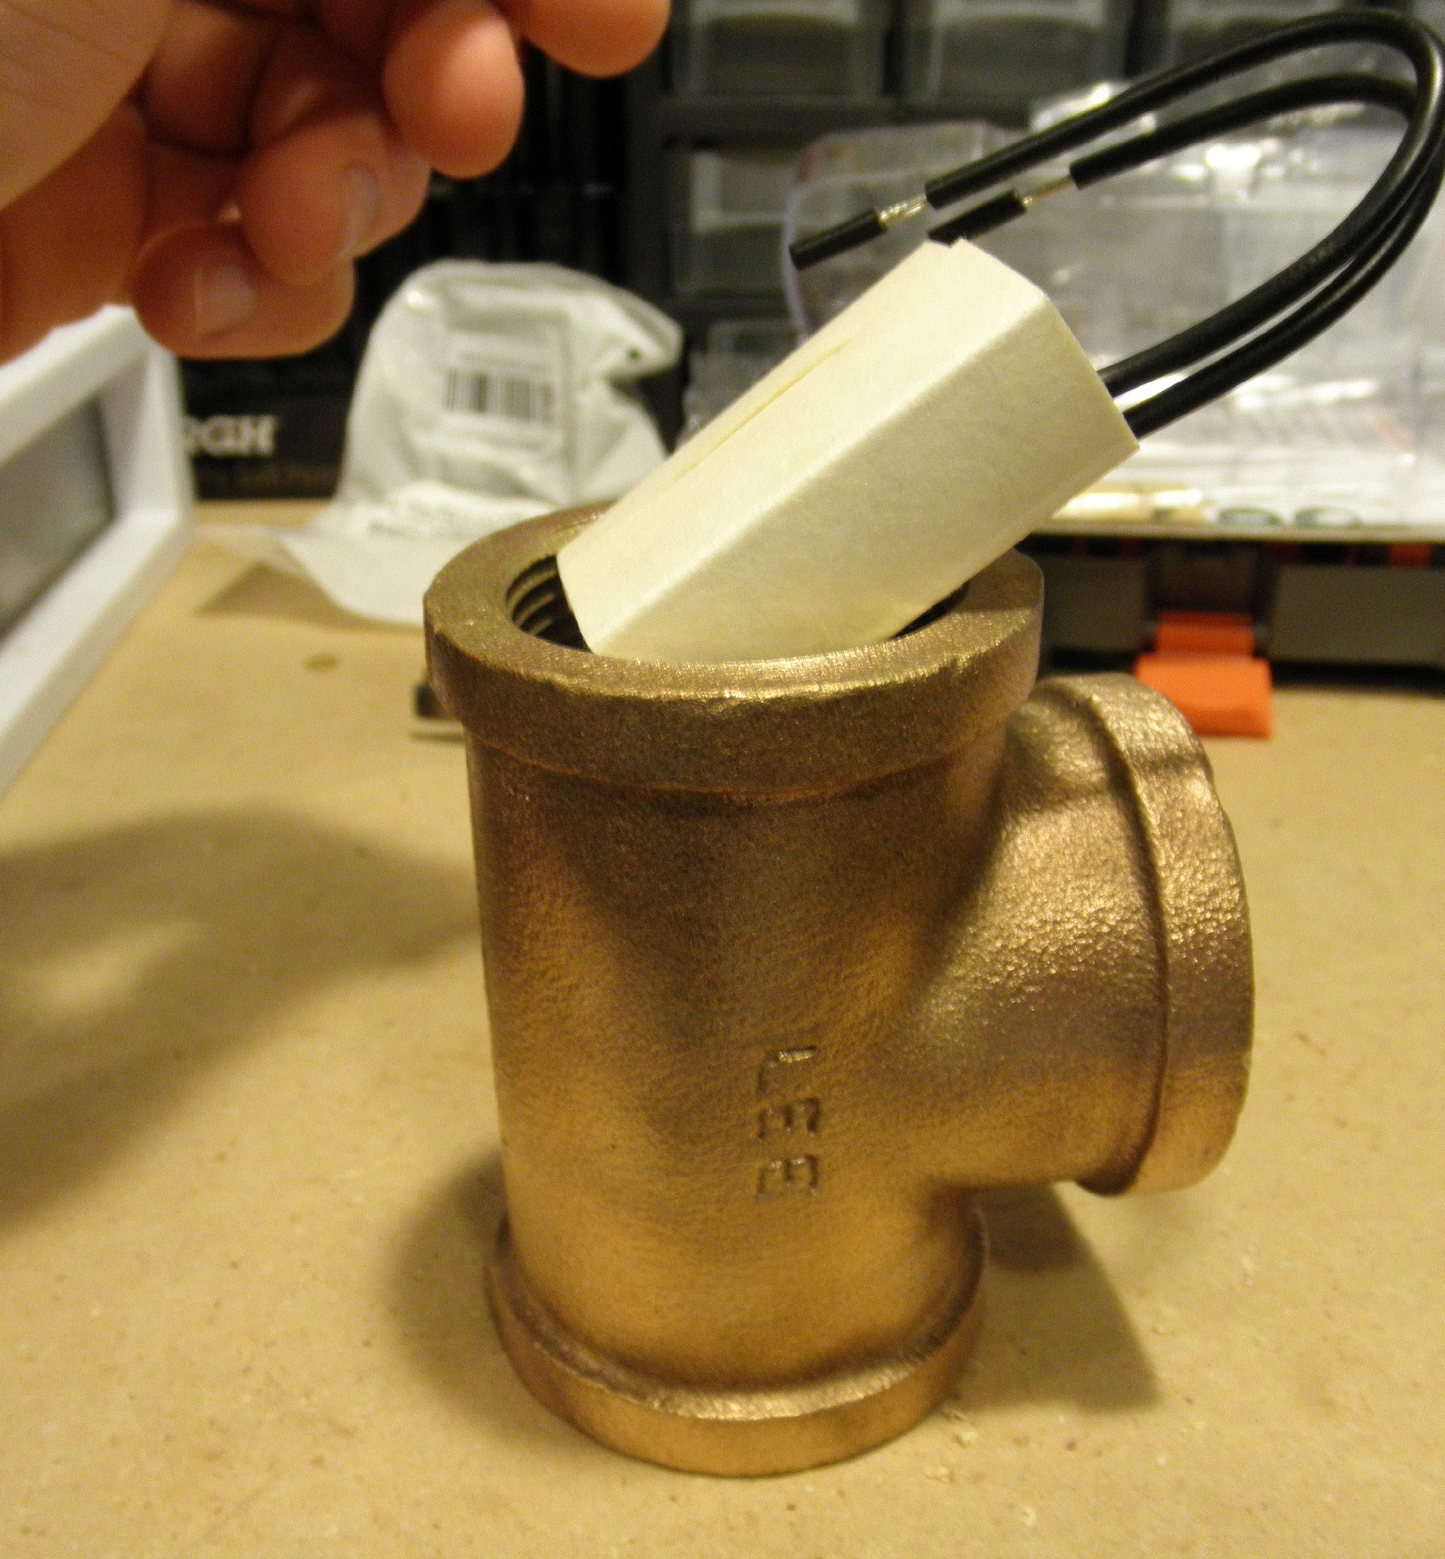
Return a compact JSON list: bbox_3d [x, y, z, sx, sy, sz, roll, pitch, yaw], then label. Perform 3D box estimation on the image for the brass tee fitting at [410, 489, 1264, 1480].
[{"bbox_3d":[0.009,0.018,0.168,0.068,0.081,0.054,-5,26,-9],"label":"brass tee fitting"}]

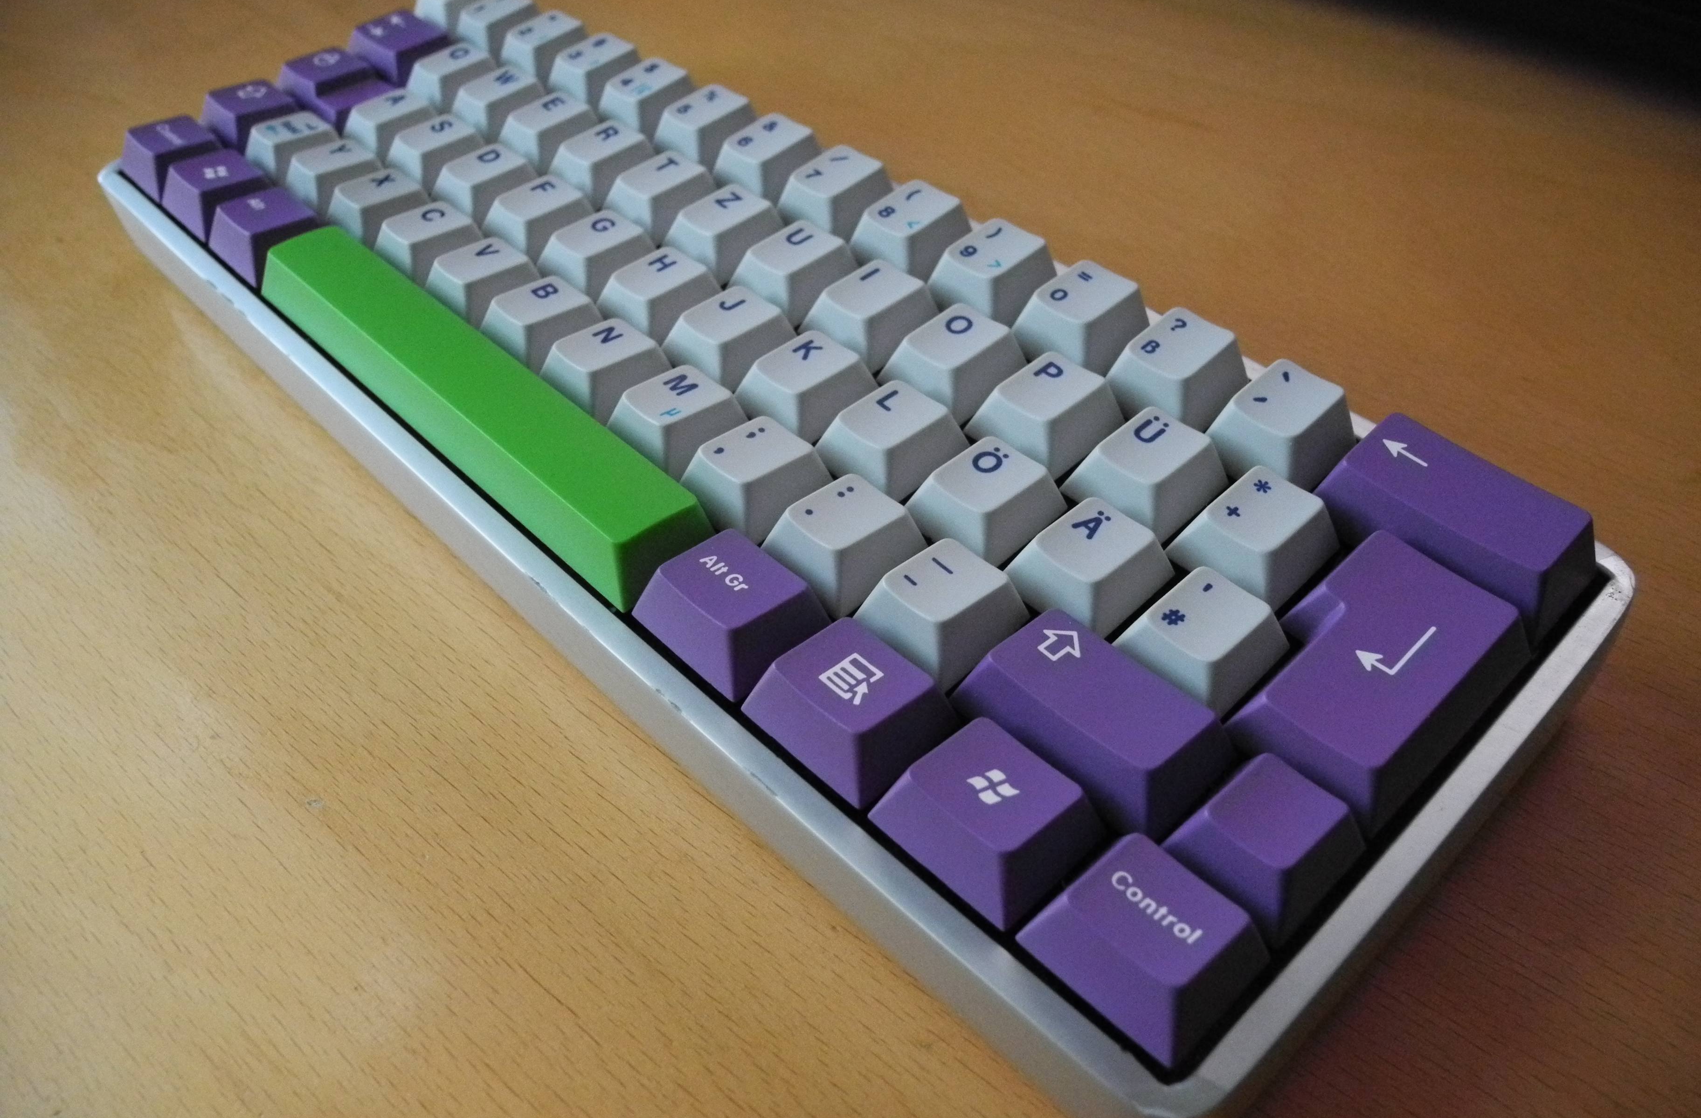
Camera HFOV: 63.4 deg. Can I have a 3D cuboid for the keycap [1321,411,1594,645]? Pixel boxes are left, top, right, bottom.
[{"bbox_3d":[0.081,-0.005,0.185,0.018,0.009,0.037,-38,54,-24],"label":"keycap"}]

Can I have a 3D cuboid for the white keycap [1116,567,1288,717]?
[{"bbox_3d":[0.045,0.009,0.176,0.018,0.007,0.018,-38,54,-24],"label":"white keycap"}]

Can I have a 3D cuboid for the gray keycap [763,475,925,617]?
[{"bbox_3d":[-0.002,-0.004,0.194,0.018,0.009,0.018,-38,54,-24],"label":"gray keycap"}]

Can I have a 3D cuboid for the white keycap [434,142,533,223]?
[{"bbox_3d":[-0.072,-0.075,0.269,0.018,0.007,0.018,-38,54,-24],"label":"white keycap"}]

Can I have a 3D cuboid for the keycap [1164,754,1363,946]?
[{"bbox_3d":[0.047,0.031,0.157,0.018,0.009,0.018,-38,54,-24],"label":"keycap"}]

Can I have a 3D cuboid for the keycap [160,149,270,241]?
[{"bbox_3d":[-0.129,-0.075,0.279,0.018,0.009,0.023,-38,54,-24],"label":"keycap"}]

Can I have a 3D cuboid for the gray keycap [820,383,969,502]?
[{"bbox_3d":[0.006,-0.019,0.207,0.018,0.008,0.018,-38,54,-24],"label":"gray keycap"}]

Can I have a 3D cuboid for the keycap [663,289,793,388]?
[{"bbox_3d":[-0.020,-0.038,0.228,0.018,0.007,0.018,-38,54,-24],"label":"keycap"}]

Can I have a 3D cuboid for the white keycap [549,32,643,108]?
[{"bbox_3d":[-0.054,-0.103,0.291,0.018,0.009,0.018,-38,54,-24],"label":"white keycap"}]

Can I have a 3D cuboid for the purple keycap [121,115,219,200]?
[{"bbox_3d":[-0.145,-0.087,0.292,0.018,0.009,0.023,-38,54,-24],"label":"purple keycap"}]

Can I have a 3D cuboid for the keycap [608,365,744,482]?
[{"bbox_3d":[-0.028,-0.023,0.215,0.018,0.009,0.018,-38,54,-24],"label":"keycap"}]

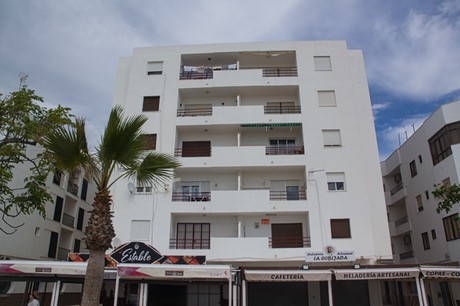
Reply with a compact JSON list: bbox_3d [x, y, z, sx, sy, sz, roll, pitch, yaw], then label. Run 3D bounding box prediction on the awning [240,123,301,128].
[{"bbox_3d":[2.739,-1.847,23.230,4.150,0.330,0.250,-1,-20,3],"label":"awning"}]

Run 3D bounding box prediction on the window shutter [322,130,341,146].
[{"bbox_3d":[6.680,-0.947,22.796,1.169,1.204,0.080,-1,-20,3],"label":"window shutter"}]

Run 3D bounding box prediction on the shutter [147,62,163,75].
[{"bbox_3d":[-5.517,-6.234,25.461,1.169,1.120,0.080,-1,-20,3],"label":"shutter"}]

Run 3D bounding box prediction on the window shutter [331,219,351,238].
[{"bbox_3d":[6.646,4.566,20.760,1.169,1.204,0.080,-1,-20,3],"label":"window shutter"}]

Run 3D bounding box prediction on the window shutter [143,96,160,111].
[{"bbox_3d":[-5.543,-3.443,24.430,1.169,1.204,0.080,-1,-20,3],"label":"window shutter"}]

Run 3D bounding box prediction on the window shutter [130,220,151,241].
[{"bbox_3d":[-5.534,4.797,21.384,1.169,1.204,0.080,-1,-20,3],"label":"window shutter"}]

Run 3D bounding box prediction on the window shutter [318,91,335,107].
[{"bbox_3d":[6.664,-3.689,23.811,1.169,1.204,0.080,-1,-20,3],"label":"window shutter"}]

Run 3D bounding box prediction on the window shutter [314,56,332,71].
[{"bbox_3d":[6.652,-6.403,24.815,1.169,1.204,0.080,-1,-20,3],"label":"window shutter"}]

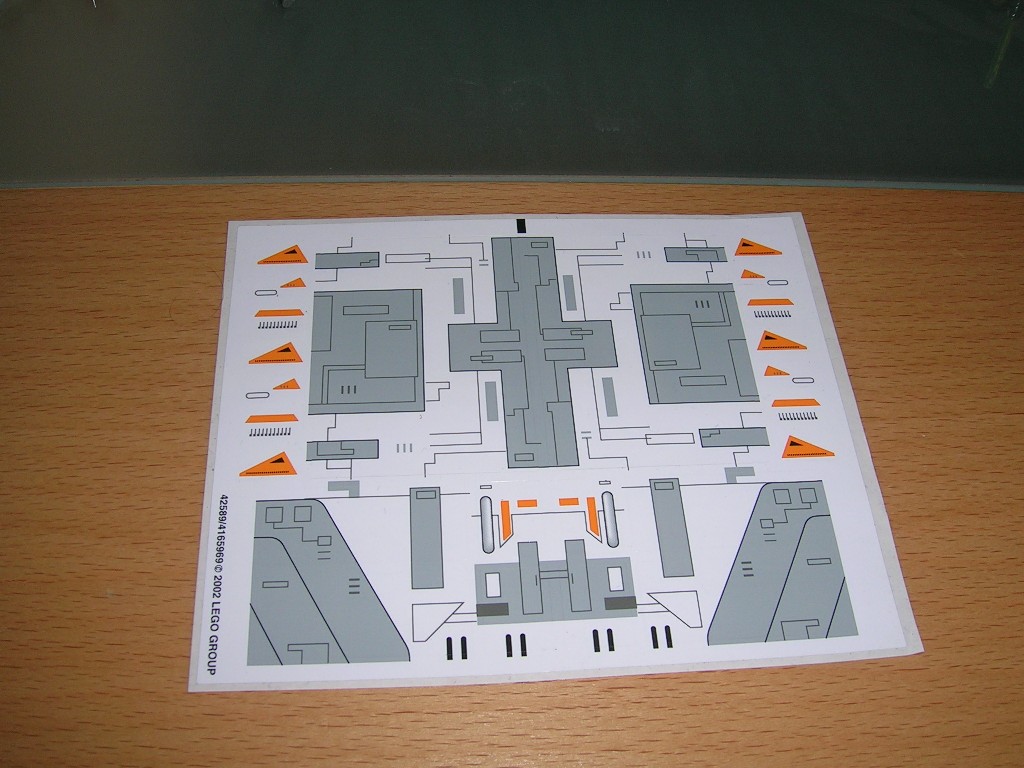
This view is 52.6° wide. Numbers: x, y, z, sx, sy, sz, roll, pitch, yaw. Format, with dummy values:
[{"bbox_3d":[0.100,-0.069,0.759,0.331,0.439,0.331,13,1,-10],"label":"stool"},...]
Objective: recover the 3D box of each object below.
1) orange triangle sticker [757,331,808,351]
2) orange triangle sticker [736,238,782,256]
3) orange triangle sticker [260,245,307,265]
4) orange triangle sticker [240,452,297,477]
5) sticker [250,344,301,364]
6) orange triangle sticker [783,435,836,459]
[{"bbox_3d":[0.078,-0.013,0.300,0.015,0.001,0.007,-2,59,-5],"label":"orange triangle sticker"},{"bbox_3d":[0.075,-0.042,0.318,0.015,0.001,0.007,-2,59,-5],"label":"orange triangle sticker"},{"bbox_3d":[-0.068,-0.038,0.306,0.015,0.001,0.007,-2,59,-5],"label":"orange triangle sticker"},{"bbox_3d":[-0.063,0.021,0.271,0.015,0.001,0.007,-2,59,-5],"label":"orange triangle sticker"},{"bbox_3d":[-0.066,-0.009,0.288,0.015,0.001,0.007,-2,59,-5],"label":"sticker"},{"bbox_3d":[0.080,0.017,0.282,0.015,0.001,0.007,-2,59,-5],"label":"orange triangle sticker"}]

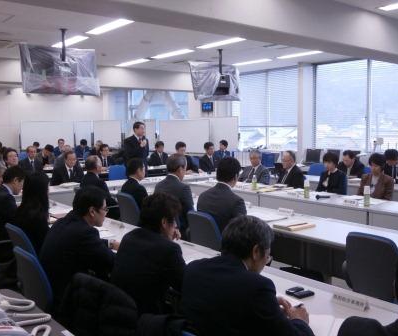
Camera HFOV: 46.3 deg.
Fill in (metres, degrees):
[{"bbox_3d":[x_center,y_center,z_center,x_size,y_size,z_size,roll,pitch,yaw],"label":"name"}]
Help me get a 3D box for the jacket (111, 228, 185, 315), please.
[{"bbox_3d":[-0.217,0.588,2.361,0.430,0.600,0.490,-5,7,-40],"label":"jacket"}]

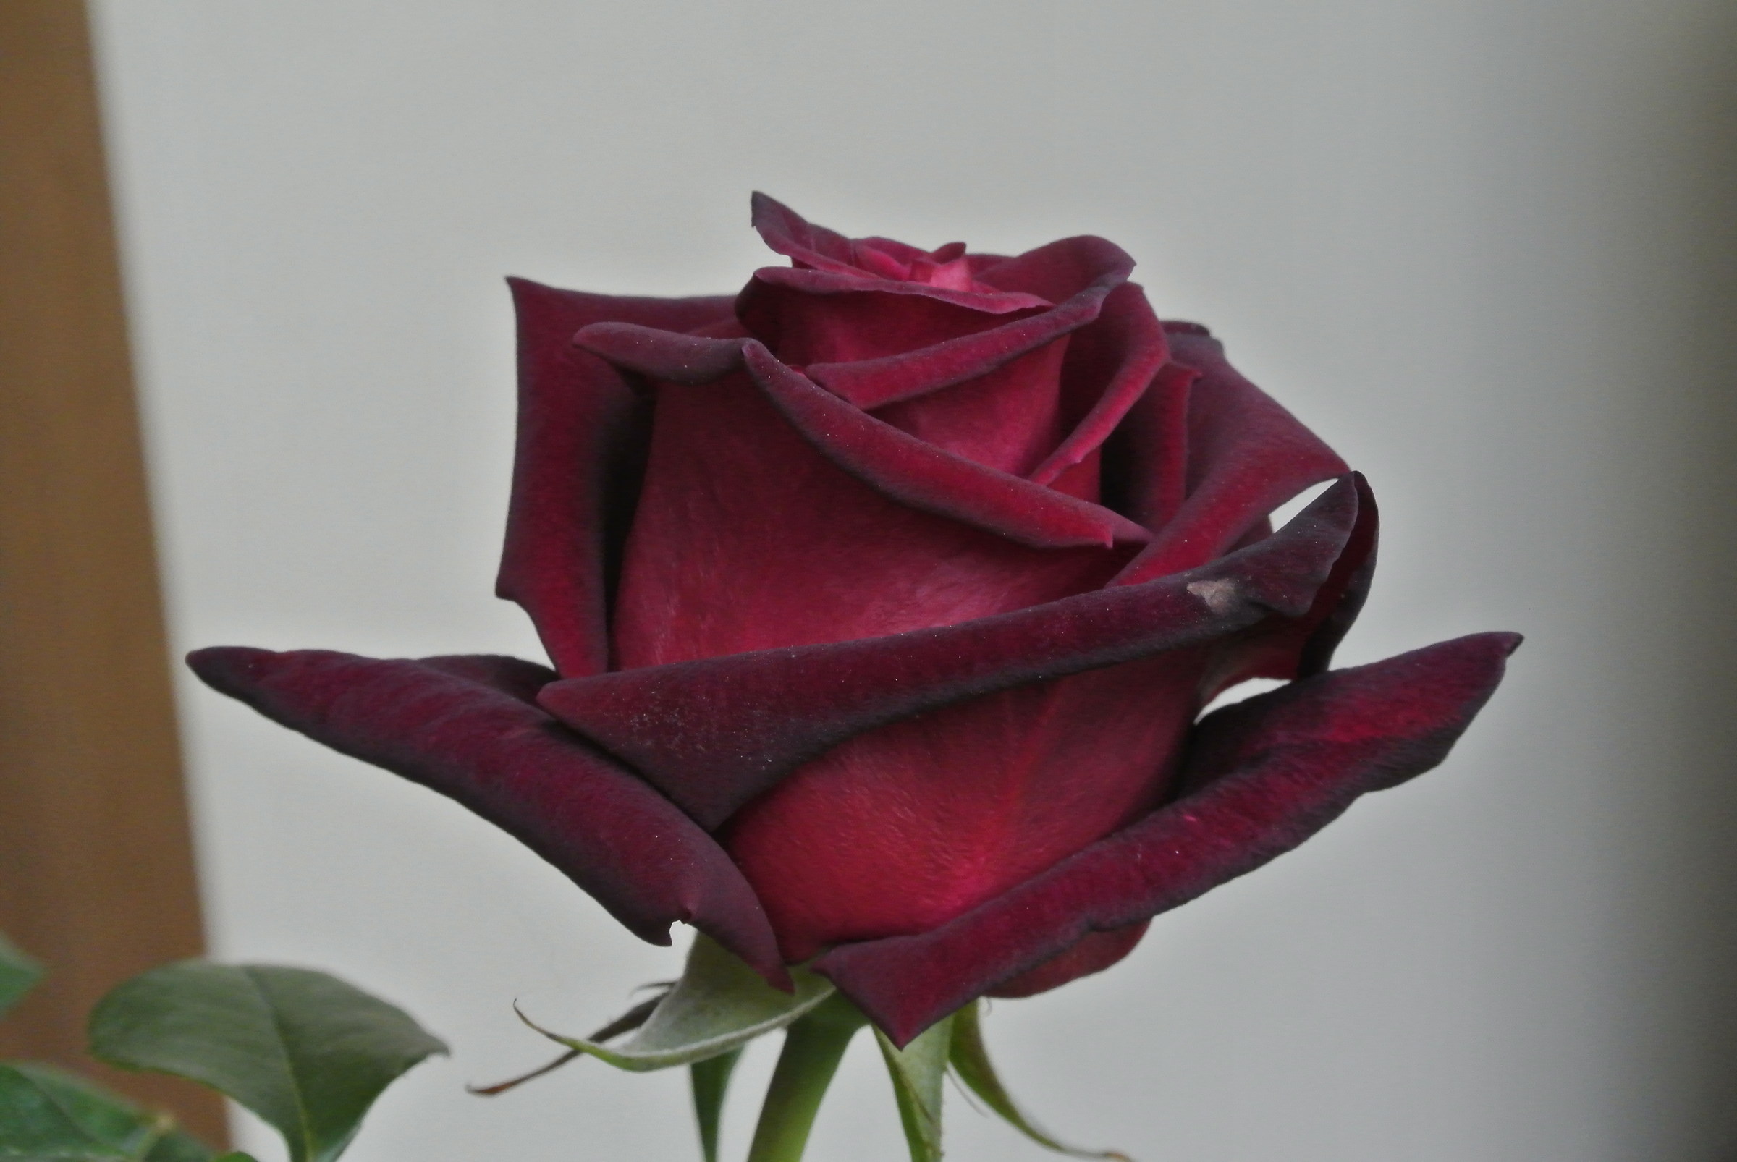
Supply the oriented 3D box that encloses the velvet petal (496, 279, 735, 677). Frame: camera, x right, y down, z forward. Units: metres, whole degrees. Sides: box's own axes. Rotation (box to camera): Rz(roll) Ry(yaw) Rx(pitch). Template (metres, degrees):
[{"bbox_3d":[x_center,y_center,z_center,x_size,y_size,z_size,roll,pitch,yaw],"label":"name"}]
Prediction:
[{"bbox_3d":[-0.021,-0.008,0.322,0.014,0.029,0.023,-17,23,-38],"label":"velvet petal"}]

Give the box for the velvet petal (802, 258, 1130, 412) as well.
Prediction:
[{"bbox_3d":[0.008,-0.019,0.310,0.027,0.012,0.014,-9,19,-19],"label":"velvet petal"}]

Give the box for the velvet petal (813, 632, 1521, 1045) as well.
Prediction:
[{"bbox_3d":[0.023,0.020,0.304,0.052,0.025,0.023,-13,21,-28],"label":"velvet petal"}]

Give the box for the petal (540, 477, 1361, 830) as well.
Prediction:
[{"bbox_3d":[0.006,0.006,0.302,0.062,0.024,0.022,-4,18,-5],"label":"petal"}]

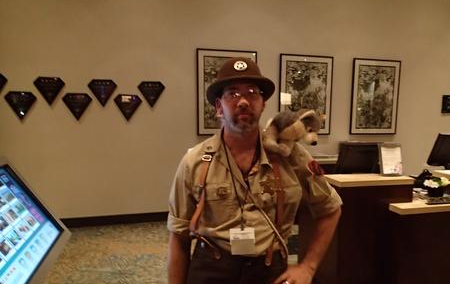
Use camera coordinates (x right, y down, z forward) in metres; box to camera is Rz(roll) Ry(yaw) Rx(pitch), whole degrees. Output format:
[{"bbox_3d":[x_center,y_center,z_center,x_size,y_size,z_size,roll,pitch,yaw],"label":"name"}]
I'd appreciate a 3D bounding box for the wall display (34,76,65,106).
[{"bbox_3d":[-2.260,-0.642,4.207,0.370,0.361,0.030,-1,5,-15],"label":"wall display"}]

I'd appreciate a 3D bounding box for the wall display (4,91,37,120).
[{"bbox_3d":[-2.589,-0.448,4.140,0.370,0.361,0.030,-1,5,-15],"label":"wall display"}]

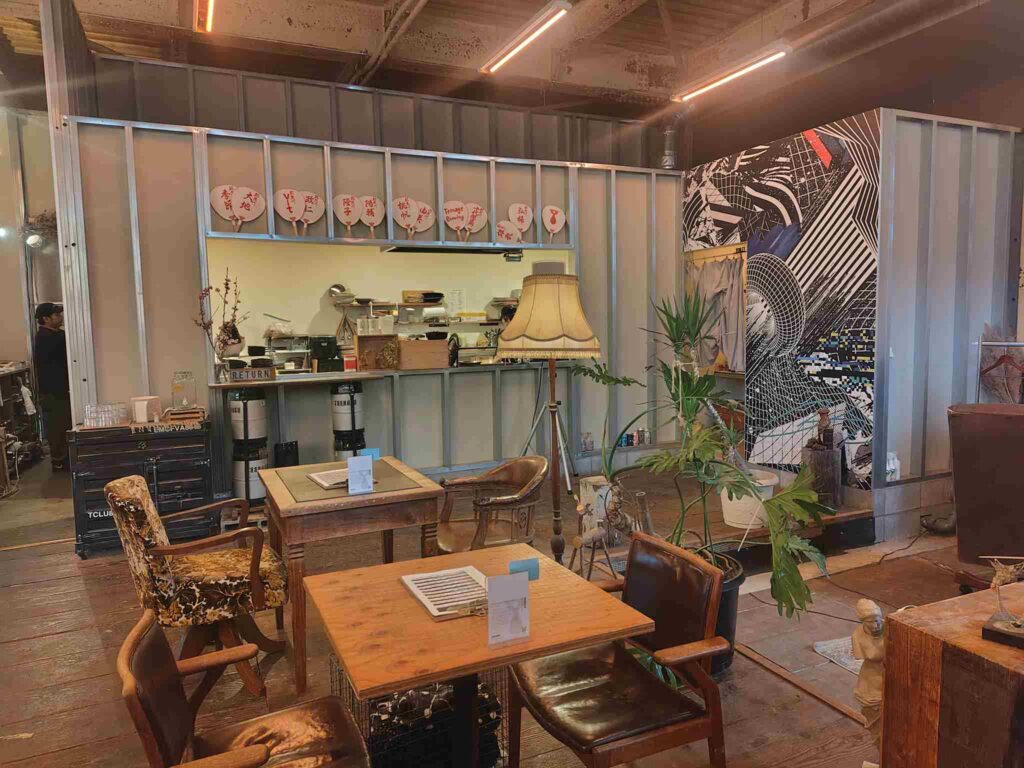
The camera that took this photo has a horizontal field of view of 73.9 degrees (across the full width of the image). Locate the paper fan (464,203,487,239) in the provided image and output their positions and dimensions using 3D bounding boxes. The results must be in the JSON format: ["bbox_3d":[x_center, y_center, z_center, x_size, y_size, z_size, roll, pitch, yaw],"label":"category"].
[{"bbox_3d":[-0.314,-1.396,5.857,0.235,0.320,0.030,-3,6,-24],"label":"paper fan"}]

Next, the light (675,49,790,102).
[{"bbox_3d":[1.891,-2.705,5.951,0.110,0.100,1.270,-3,6,-24],"label":"light"}]

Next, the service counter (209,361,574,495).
[{"bbox_3d":[-0.856,0.355,5.822,3.140,0.980,0.460,-3,6,-24],"label":"service counter"}]

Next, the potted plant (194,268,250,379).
[{"bbox_3d":[-2.054,-0.424,4.837,0.370,0.799,0.330,-3,6,-24],"label":"potted plant"}]

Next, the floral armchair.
[{"bbox_3d":[-1.275,0.776,2.807,0.626,0.894,0.606,-4,6,-27],"label":"floral armchair"}]

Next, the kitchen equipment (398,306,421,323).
[{"bbox_3d":[-1.139,-0.749,7.410,0.238,0.161,0.190,-3,6,-24],"label":"kitchen equipment"}]

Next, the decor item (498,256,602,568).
[{"bbox_3d":[0.227,0.253,3.857,0.565,1.751,0.565,-1,5,0],"label":"decor item"}]

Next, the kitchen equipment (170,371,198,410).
[{"bbox_3d":[-2.273,0.035,4.720,0.155,0.265,0.160,-3,6,-24],"label":"kitchen equipment"}]

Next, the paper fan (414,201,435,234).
[{"bbox_3d":[-0.770,-1.370,5.650,0.240,0.355,0.020,23,-6,-24],"label":"paper fan"}]

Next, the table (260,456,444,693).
[{"bbox_3d":[-0.752,0.811,3.133,0.663,0.746,0.850,-4,6,-25],"label":"table"}]

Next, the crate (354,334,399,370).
[{"bbox_3d":[-1.134,-0.260,5.652,0.335,0.295,0.220,-3,5,-23],"label":"crate"}]

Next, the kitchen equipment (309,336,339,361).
[{"bbox_3d":[-1.599,-0.301,5.713,0.221,0.181,0.230,-3,6,-24],"label":"kitchen equipment"}]

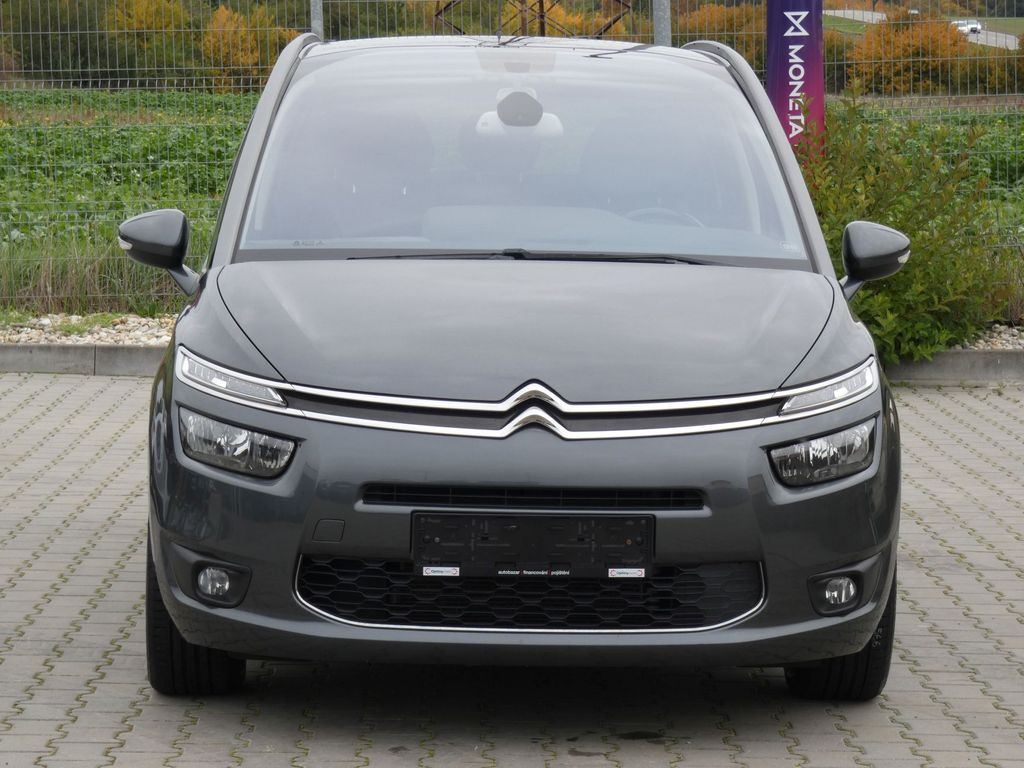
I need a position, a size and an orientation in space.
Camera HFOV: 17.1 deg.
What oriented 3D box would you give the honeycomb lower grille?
[{"bbox_3d":[0.044,0.466,7.601,1.050,0.165,0.130,1,5,-2],"label":"honeycomb lower grille"}]

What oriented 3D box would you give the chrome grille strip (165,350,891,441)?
[{"bbox_3d":[0.045,0.024,7.783,1.670,0.170,0.500,1,5,-2],"label":"chrome grille strip"}]

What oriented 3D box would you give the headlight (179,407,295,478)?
[{"bbox_3d":[-0.629,0.136,7.786,0.285,0.150,0.230,1,5,-2],"label":"headlight"}]

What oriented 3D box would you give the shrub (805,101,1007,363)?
[{"bbox_3d":[2.123,-0.833,18.400,1.220,1.450,1.150,1,5,-2],"label":"shrub"}]

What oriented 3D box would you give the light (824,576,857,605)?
[{"bbox_3d":[0.752,0.474,7.800,0.080,0.074,0.065,1,5,-2],"label":"light"}]

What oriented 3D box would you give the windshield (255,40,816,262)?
[{"bbox_3d":[0.016,-0.620,8.937,1.450,0.200,1.220,1,31,-2],"label":"windshield"}]

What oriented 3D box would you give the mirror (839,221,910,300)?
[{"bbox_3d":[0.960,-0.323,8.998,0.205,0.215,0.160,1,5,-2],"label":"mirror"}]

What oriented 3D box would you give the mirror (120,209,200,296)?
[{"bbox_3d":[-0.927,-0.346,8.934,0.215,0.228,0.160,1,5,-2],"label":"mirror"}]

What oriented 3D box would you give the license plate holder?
[{"bbox_3d":[0.049,0.359,7.511,0.533,0.138,0.030,1,5,-2],"label":"license plate holder"}]

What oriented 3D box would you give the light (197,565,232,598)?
[{"bbox_3d":[-0.679,0.450,7.752,0.080,0.074,0.065,1,5,-2],"label":"light"}]

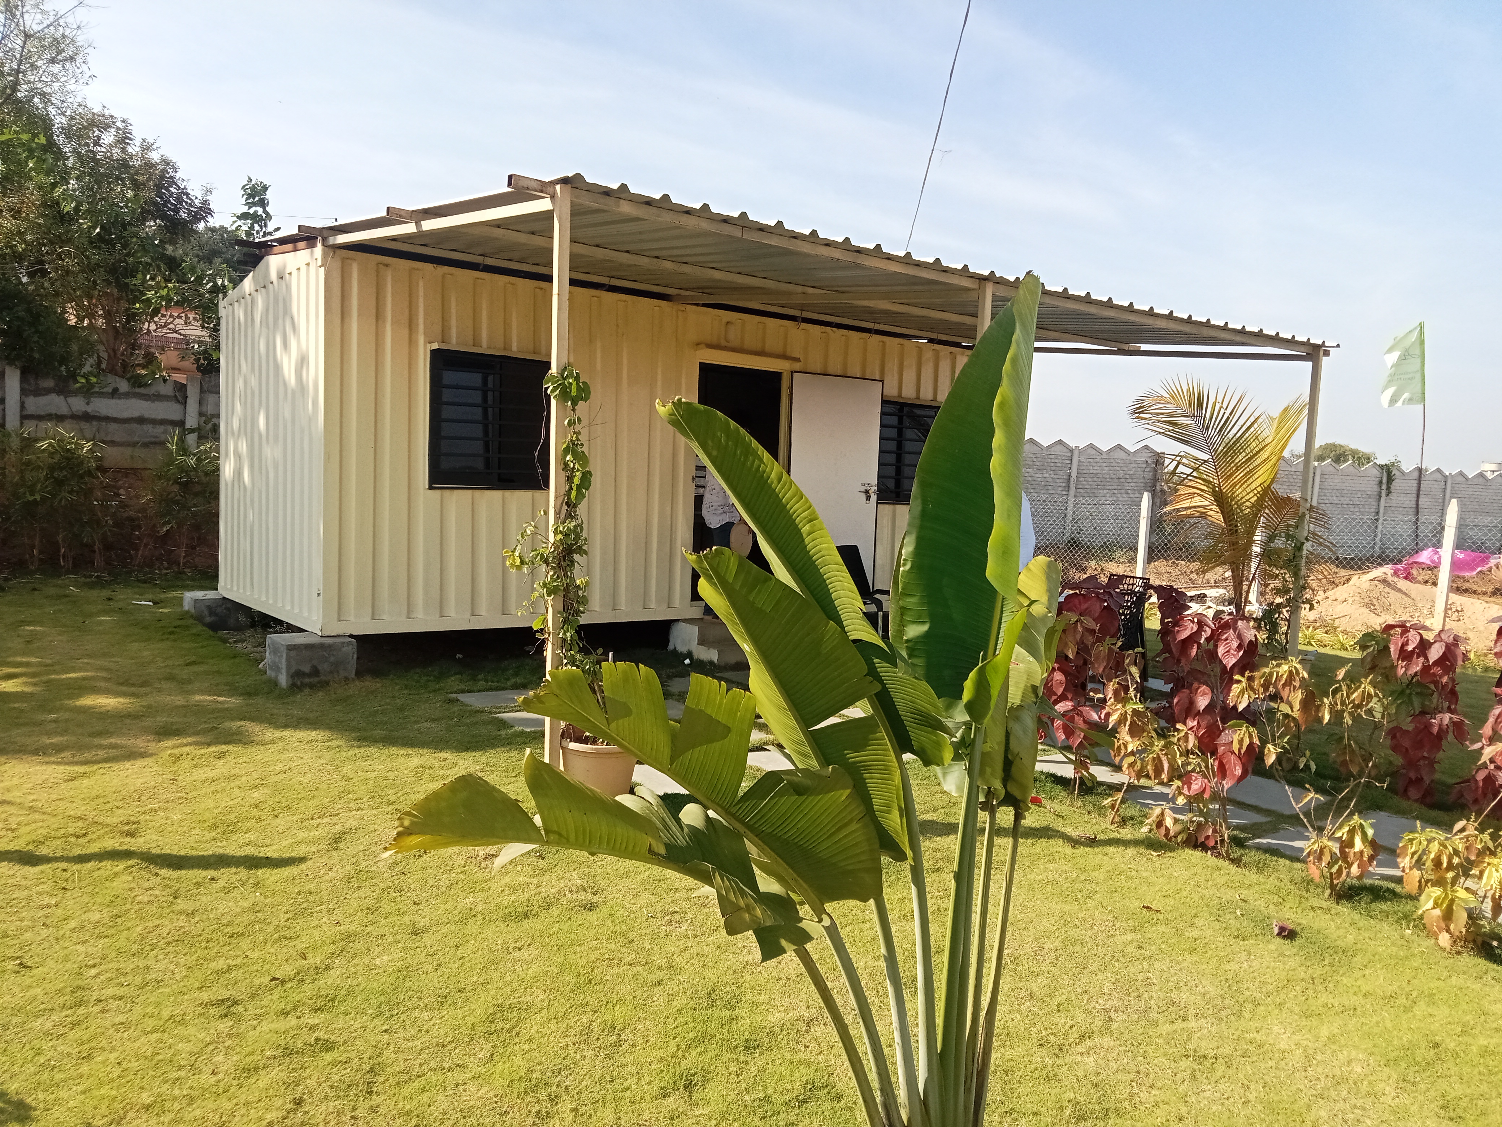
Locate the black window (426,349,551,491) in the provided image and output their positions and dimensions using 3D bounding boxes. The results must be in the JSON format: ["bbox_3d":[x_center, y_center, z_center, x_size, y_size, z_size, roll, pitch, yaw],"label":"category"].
[{"bbox_3d":[-1.885,-1.032,8.987,1.000,0.980,0.080,-1,4,-35],"label":"black window"}]

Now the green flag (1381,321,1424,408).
[{"bbox_3d":[11.793,-3.602,22.000,0.750,1.500,0.200,3,4,28],"label":"green flag"}]

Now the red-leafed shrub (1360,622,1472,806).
[{"bbox_3d":[3.213,0.718,5.853,0.480,0.854,0.460,4,4,29],"label":"red-leafed shrub"}]

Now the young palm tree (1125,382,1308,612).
[{"bbox_3d":[4.957,-0.554,12.603,1.950,2.745,1.700,3,4,22],"label":"young palm tree"}]

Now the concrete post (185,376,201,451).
[{"bbox_3d":[-7.164,-1.808,15.600,0.150,1.200,0.130,-1,4,-35],"label":"concrete post"}]

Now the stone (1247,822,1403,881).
[{"bbox_3d":[2.388,1.189,4.946,0.470,0.050,0.570,-1,4,-39],"label":"stone"}]

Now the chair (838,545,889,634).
[{"bbox_3d":[0.836,0.395,8.976,0.580,0.980,0.620,-1,5,-45],"label":"chair"}]

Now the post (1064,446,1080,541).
[{"bbox_3d":[5.970,-1.266,22.600,0.130,1.800,0.130,0,4,-25],"label":"post"}]

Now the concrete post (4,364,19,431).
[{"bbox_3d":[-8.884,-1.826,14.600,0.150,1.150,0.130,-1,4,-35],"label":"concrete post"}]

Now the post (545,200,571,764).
[{"bbox_3d":[-0.898,-0.365,5.651,0.058,2.755,0.058,-1,4,-39],"label":"post"}]

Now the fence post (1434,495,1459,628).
[{"bbox_3d":[6.987,0.133,12.244,0.105,1.555,0.105,1,4,-40],"label":"fence post"}]

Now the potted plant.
[{"bbox_3d":[-0.786,0.079,5.300,0.500,1.870,0.440,0,3,-22],"label":"potted plant"}]

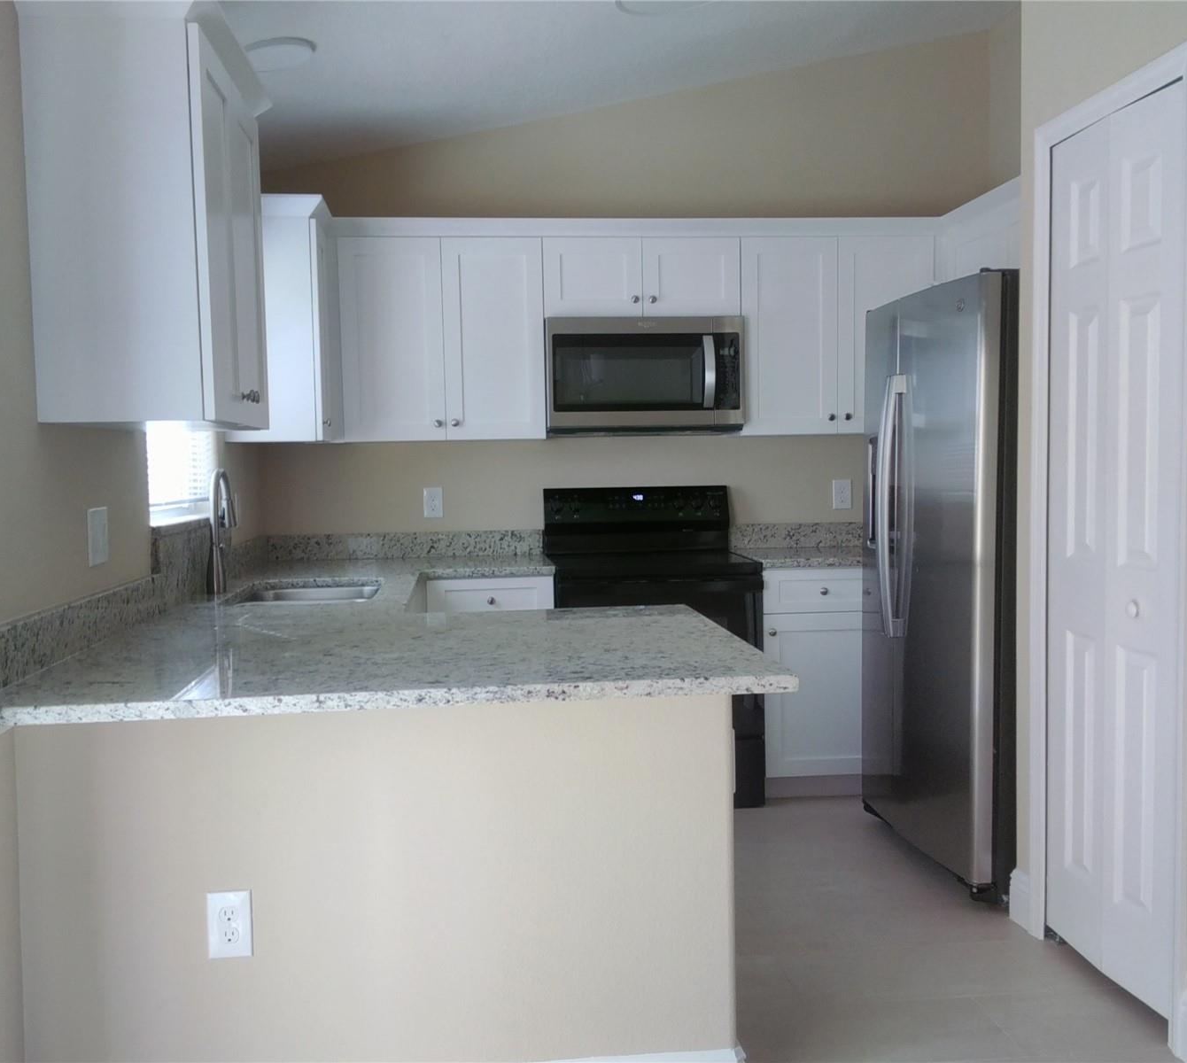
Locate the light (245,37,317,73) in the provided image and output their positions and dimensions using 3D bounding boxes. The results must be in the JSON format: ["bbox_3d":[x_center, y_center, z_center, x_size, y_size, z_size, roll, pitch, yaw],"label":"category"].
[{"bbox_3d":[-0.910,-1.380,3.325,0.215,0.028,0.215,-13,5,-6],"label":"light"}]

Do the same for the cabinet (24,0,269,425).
[{"bbox_3d":[-0.934,-0.638,2.493,0.345,0.822,0.630,-2,4,-6],"label":"cabinet"}]

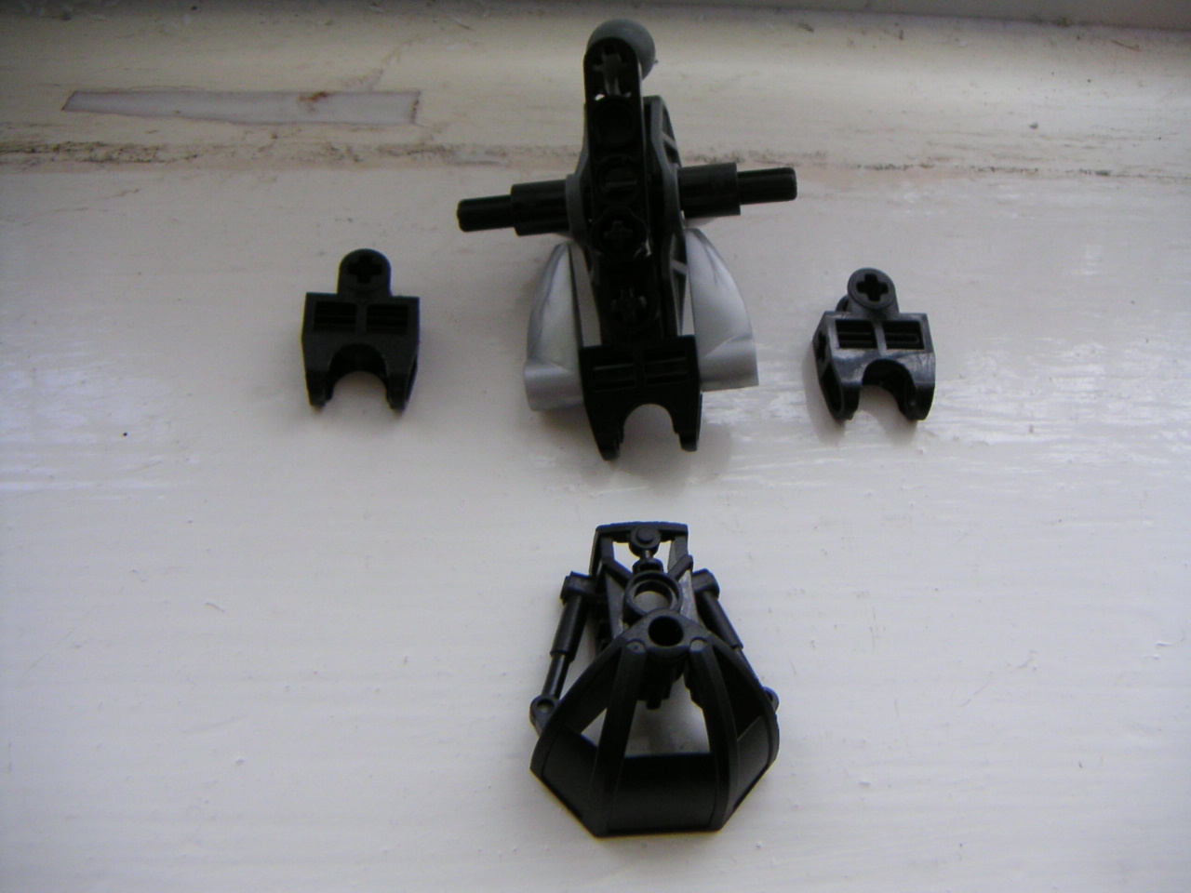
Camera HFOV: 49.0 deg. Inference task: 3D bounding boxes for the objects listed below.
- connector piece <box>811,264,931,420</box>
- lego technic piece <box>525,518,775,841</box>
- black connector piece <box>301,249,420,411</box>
[{"bbox_3d":[0.043,-0.015,0.201,0.016,0.008,0.024,1,62,-7],"label":"connector piece"},{"bbox_3d":[0.008,0.028,0.169,0.032,0.019,0.040,0,63,-7],"label":"lego technic piece"},{"bbox_3d":[-0.034,-0.017,0.193,0.016,0.008,0.024,2,62,-6],"label":"black connector piece"}]

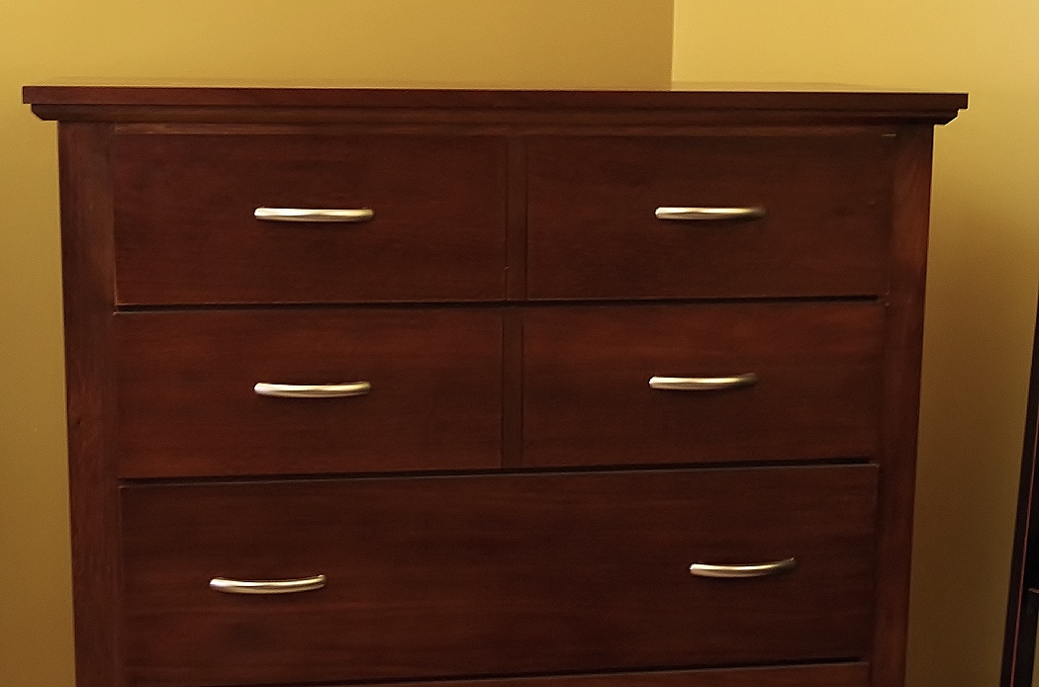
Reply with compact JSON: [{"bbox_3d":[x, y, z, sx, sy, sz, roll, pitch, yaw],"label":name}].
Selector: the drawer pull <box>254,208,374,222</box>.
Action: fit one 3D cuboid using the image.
[{"bbox_3d":[-0.211,-0.132,1.779,0.122,0.013,0.028,-1,10,-9],"label":"drawer pull"}]

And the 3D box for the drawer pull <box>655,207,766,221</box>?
[{"bbox_3d":[0.204,-0.138,1.842,0.122,0.013,0.028,-1,10,-9],"label":"drawer pull"}]

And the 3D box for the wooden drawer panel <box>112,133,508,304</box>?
[{"bbox_3d":[-0.214,-0.130,1.801,0.403,0.174,0.025,-1,10,-9],"label":"wooden drawer panel"}]

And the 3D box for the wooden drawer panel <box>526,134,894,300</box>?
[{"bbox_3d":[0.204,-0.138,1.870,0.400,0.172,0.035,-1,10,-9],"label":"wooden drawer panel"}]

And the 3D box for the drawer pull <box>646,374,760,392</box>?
[{"bbox_3d":[0.200,0.043,1.873,0.122,0.013,0.028,-1,10,-9],"label":"drawer pull"}]

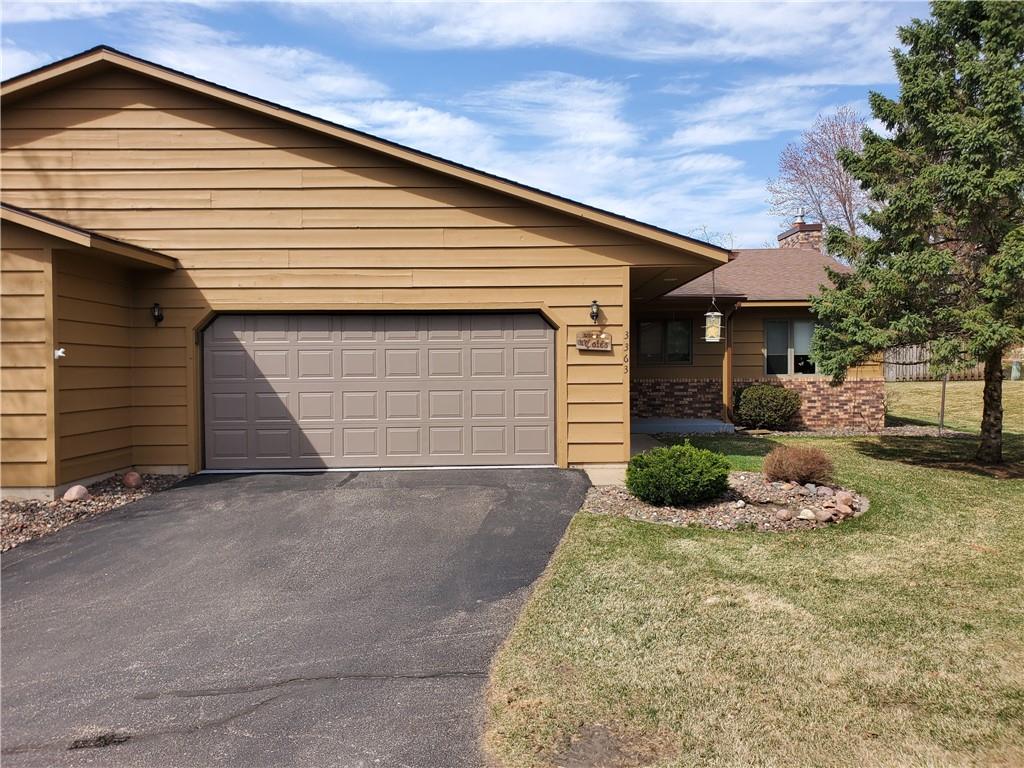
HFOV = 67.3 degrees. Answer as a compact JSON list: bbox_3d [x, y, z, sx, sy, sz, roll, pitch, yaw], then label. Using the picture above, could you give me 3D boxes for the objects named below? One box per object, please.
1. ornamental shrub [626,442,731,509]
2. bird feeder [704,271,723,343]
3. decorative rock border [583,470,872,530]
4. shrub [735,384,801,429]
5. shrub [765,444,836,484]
[{"bbox_3d":[2.042,1.109,9.547,1.280,0.750,1.200,-1,1,0],"label":"ornamental shrub"},{"bbox_3d":[2.920,-1.116,11.196,0.260,1.030,0.240,-1,1,0],"label":"bird feeder"},{"bbox_3d":[2.574,1.343,9.633,3.500,0.220,3.600,-1,1,0],"label":"decorative rock border"},{"bbox_3d":[5.508,0.495,16.583,1.380,0.980,1.280,-1,1,0],"label":"shrub"},{"bbox_3d":[4.037,1.111,10.786,0.970,0.530,0.930,-1,1,0],"label":"shrub"}]

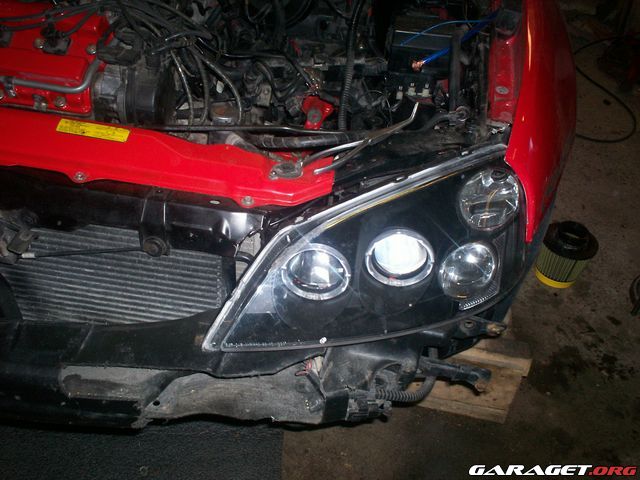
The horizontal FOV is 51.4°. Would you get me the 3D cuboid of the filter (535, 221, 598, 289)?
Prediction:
[{"bbox_3d":[0.665,0.036,1.815,0.147,0.158,0.147,5,44,0],"label":"filter"}]

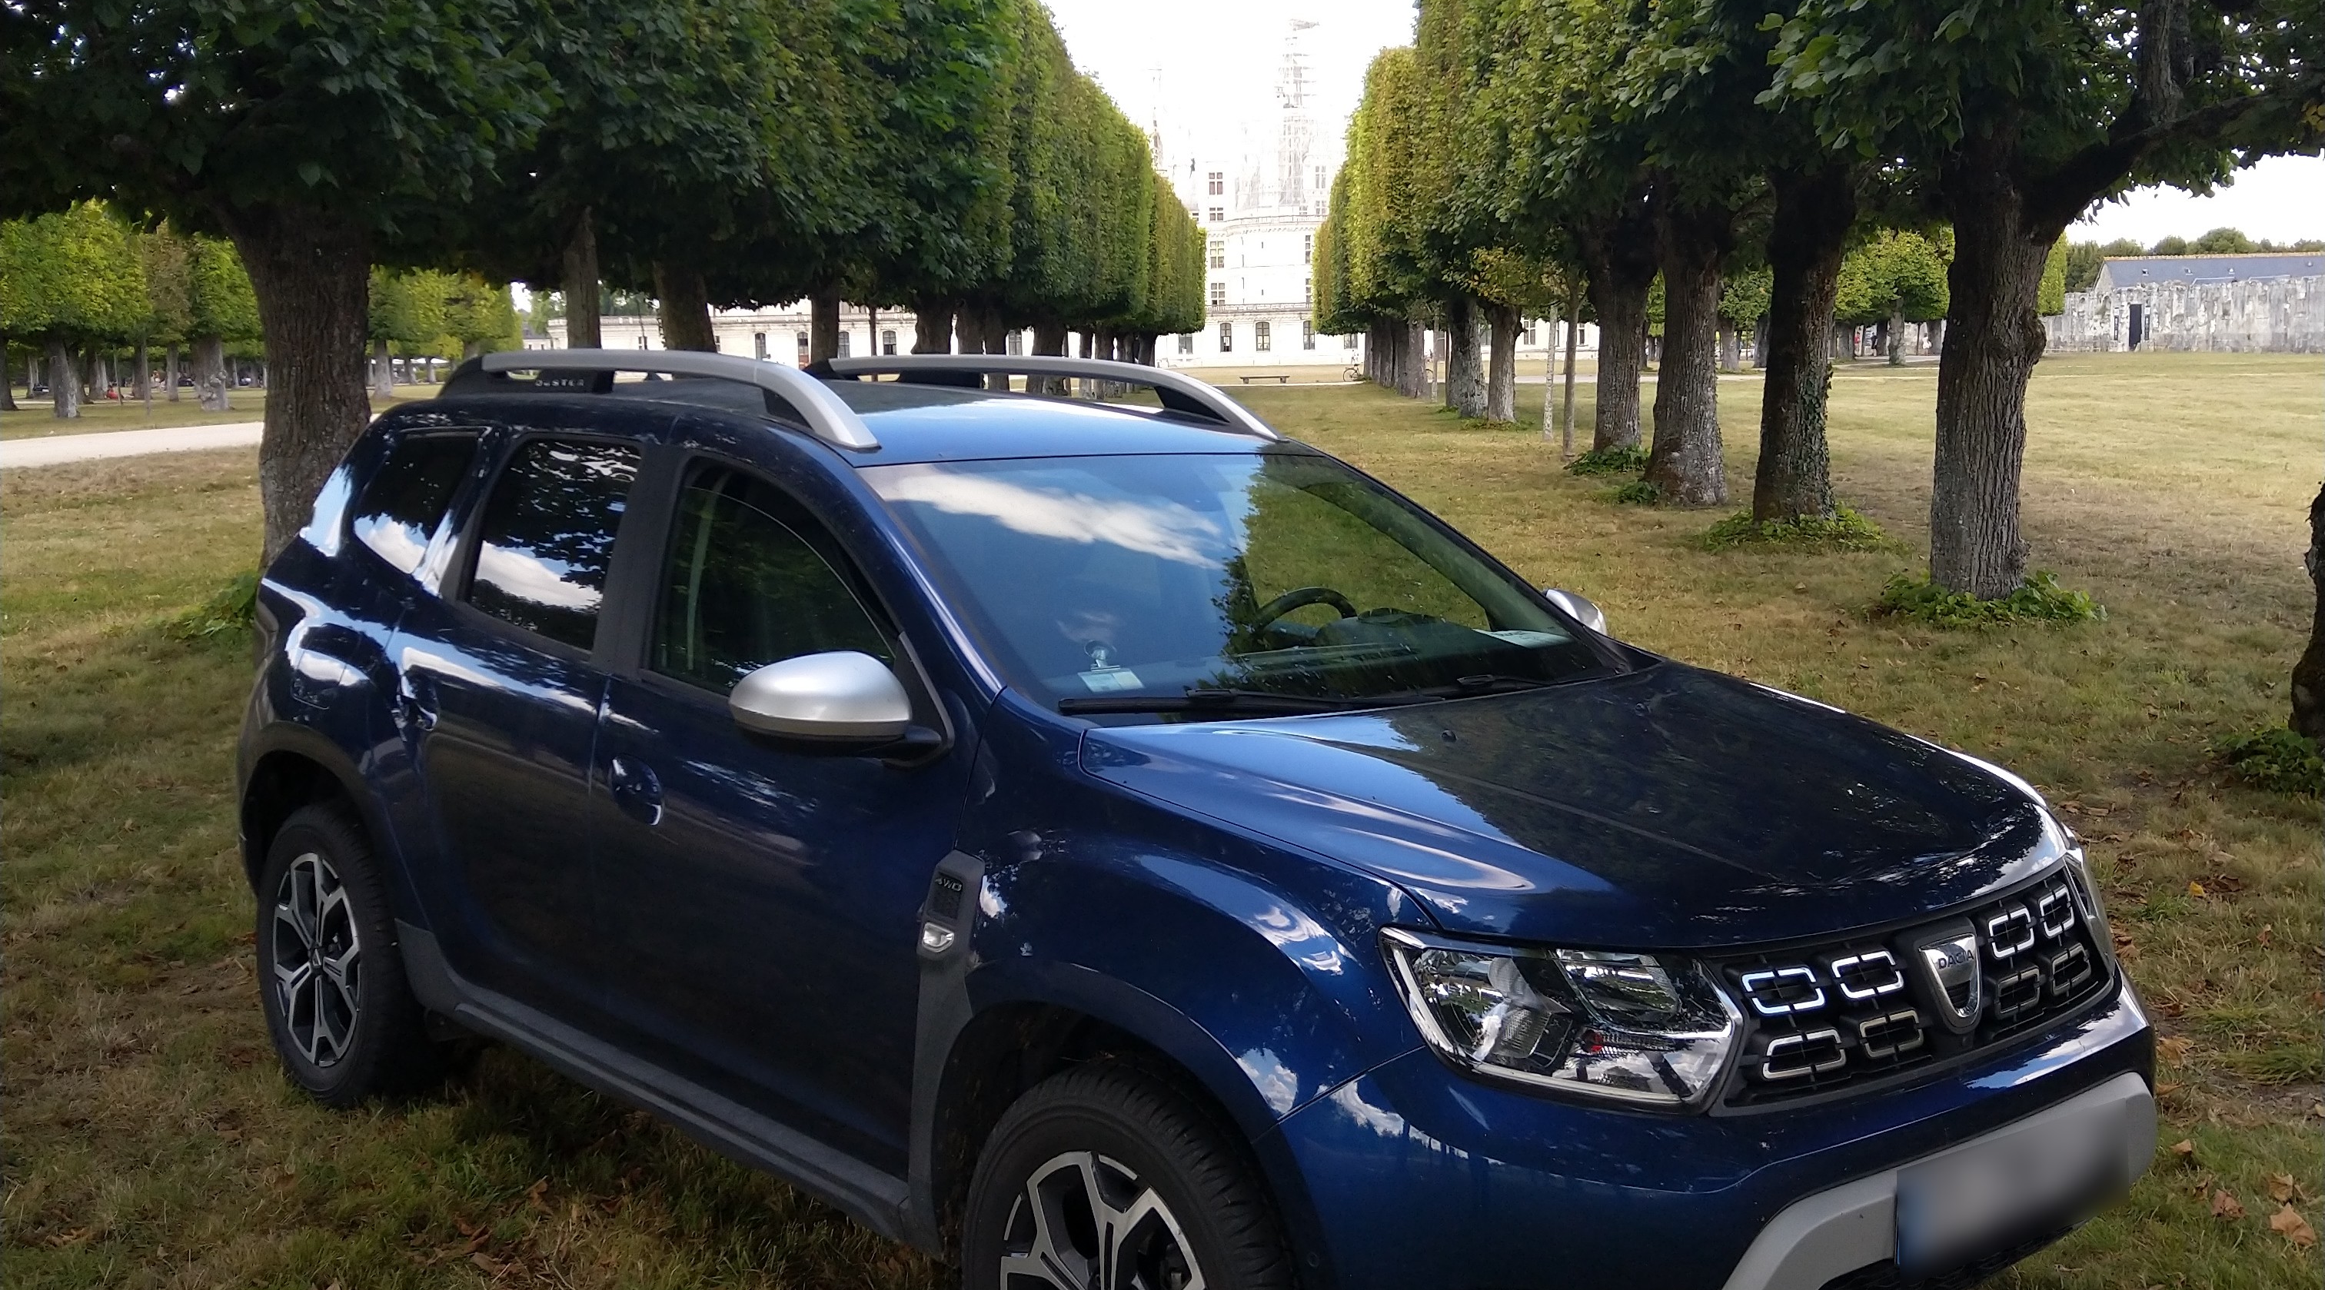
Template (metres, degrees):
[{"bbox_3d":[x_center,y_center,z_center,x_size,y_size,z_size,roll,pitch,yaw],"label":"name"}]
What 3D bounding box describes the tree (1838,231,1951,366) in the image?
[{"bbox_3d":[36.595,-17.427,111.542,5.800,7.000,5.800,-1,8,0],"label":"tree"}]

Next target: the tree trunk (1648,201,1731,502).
[{"bbox_3d":[5.612,-3.130,23.853,0.800,3.105,0.800,-1,8,0],"label":"tree trunk"}]

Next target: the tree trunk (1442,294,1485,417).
[{"bbox_3d":[6.979,-6.662,51.613,0.750,2.798,0.750,-1,8,0],"label":"tree trunk"}]

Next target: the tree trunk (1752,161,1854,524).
[{"bbox_3d":[5.811,-2.762,20.385,0.820,3.278,0.820,-1,8,0],"label":"tree trunk"}]

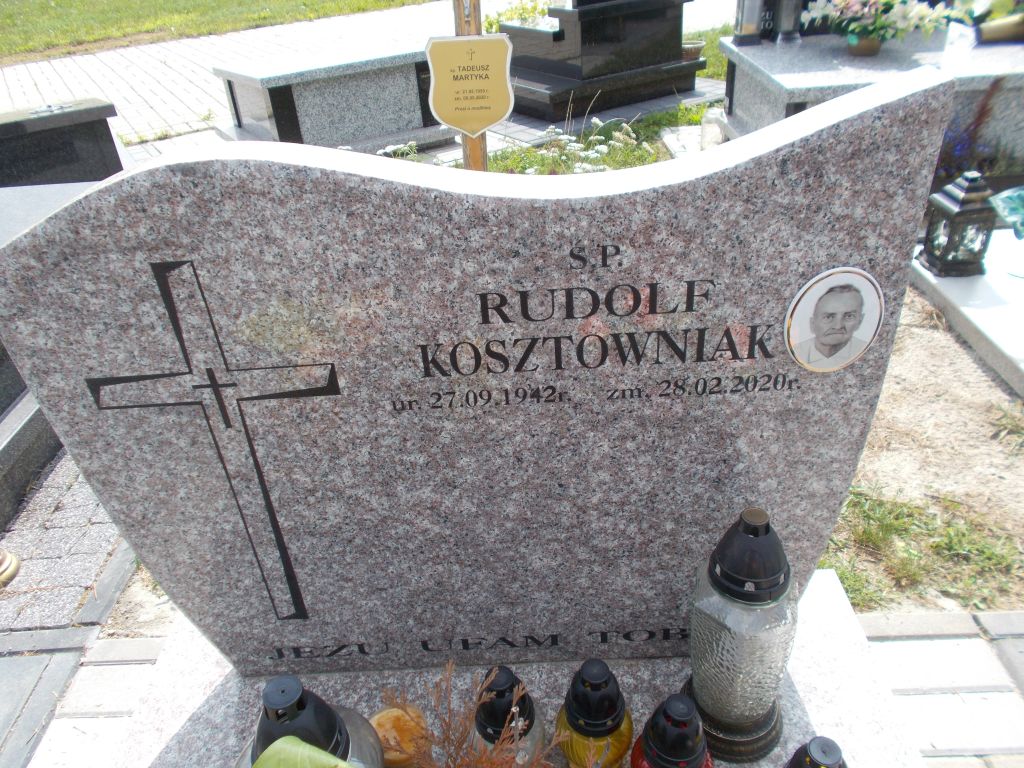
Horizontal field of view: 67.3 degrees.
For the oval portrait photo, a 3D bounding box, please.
[{"bbox_3d":[0.323,-0.058,0.769,0.098,0.125,0.014,-3,33,2],"label":"oval portrait photo"}]

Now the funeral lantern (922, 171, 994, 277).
[{"bbox_3d":[1.372,-0.496,2.348,0.142,0.296,0.142,-3,33,2],"label":"funeral lantern"}]

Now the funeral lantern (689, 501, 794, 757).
[{"bbox_3d":[0.267,0.281,0.891,0.125,0.343,0.125,-3,33,2],"label":"funeral lantern"}]

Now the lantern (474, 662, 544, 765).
[{"bbox_3d":[-0.004,0.401,0.869,0.085,0.206,0.085,-3,33,2],"label":"lantern"}]

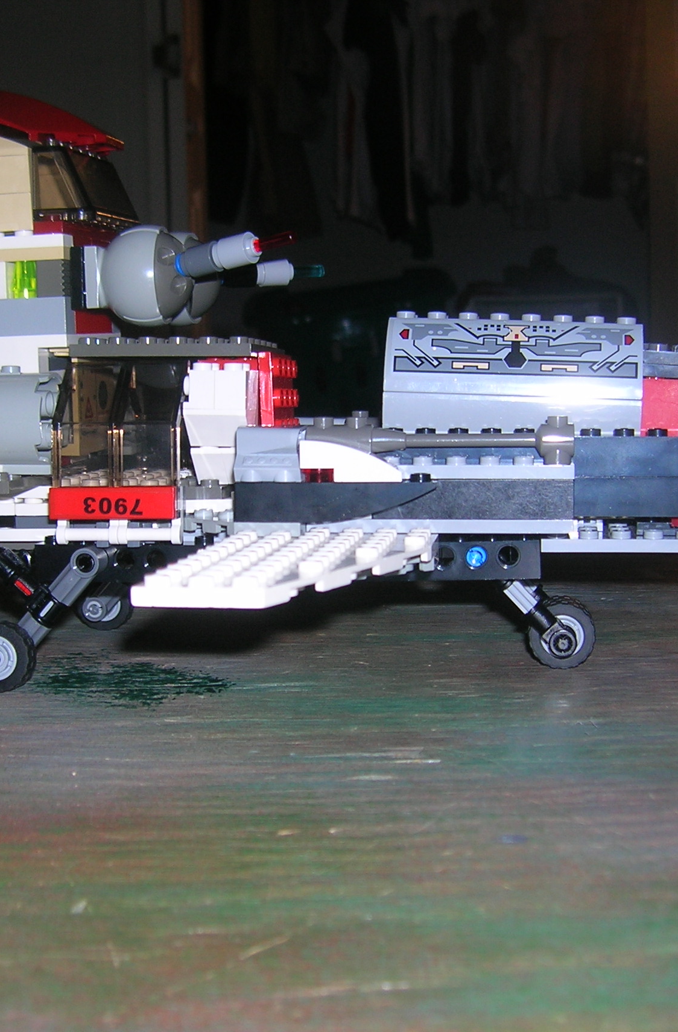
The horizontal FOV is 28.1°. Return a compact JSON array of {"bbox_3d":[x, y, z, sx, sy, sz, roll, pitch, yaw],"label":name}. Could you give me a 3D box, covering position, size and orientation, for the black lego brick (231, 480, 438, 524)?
[{"bbox_3d":[0.000,-0.004,0.324,0.048,0.010,0.009,0,6,5],"label":"black lego brick"}]

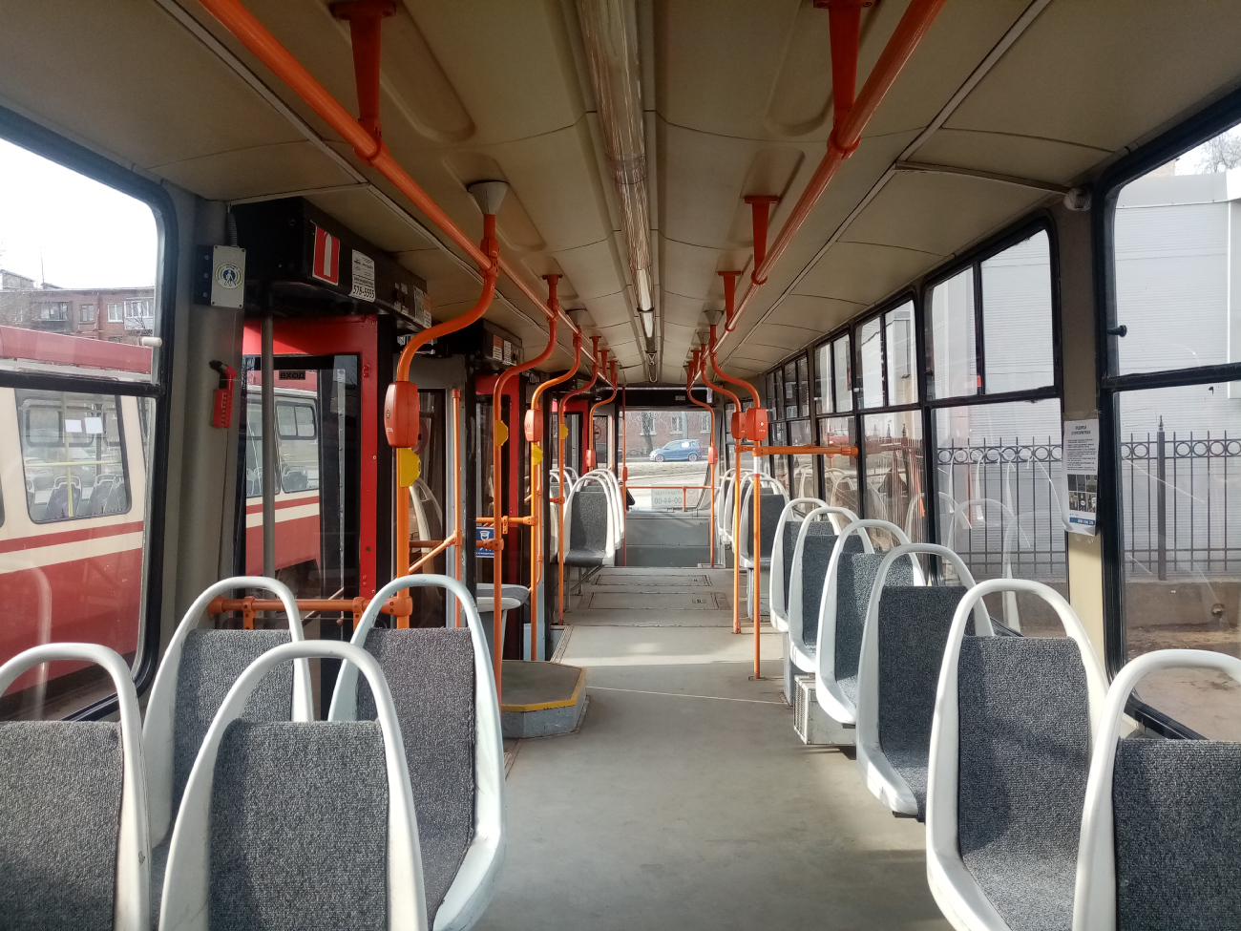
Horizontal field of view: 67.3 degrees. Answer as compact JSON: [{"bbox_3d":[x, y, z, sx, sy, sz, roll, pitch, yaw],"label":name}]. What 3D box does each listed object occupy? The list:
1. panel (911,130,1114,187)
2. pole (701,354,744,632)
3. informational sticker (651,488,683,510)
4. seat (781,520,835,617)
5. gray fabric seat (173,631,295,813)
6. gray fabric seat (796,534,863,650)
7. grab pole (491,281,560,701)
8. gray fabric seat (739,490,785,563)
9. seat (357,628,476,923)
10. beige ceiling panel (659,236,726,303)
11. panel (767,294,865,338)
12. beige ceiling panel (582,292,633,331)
[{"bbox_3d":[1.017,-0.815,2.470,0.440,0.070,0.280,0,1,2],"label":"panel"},{"bbox_3d":[0.728,0.198,6.670,0.315,1.985,0.050,0,1,2],"label":"pole"},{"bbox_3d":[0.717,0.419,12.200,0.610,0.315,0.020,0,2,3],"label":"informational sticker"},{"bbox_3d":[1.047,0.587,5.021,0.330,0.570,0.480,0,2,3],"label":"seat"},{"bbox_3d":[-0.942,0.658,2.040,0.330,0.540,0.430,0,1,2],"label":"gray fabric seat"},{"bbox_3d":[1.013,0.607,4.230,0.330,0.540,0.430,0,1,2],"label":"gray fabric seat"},{"bbox_3d":[-0.425,0.208,4.260,0.299,2.143,0.060,0,2,2],"label":"grab pole"},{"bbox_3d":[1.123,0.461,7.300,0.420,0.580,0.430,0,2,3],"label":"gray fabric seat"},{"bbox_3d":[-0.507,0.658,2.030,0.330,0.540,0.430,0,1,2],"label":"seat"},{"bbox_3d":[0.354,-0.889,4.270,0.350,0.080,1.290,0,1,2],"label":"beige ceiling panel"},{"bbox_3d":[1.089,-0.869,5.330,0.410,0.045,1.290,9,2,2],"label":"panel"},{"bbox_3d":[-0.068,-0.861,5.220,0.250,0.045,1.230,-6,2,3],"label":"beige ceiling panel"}]

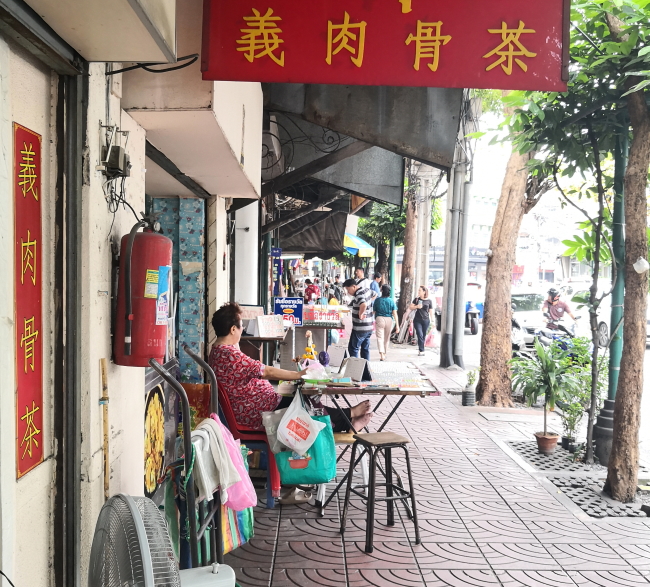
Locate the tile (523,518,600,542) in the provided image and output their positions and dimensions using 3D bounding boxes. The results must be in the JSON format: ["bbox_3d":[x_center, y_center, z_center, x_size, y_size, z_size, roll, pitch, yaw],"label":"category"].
[{"bbox_3d":[1.489,1.513,4.245,0.395,0.030,0.385,1,1,-1],"label":"tile"}]

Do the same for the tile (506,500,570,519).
[{"bbox_3d":[1.518,1.540,4.727,0.400,0.030,0.395,1,1,-1],"label":"tile"}]

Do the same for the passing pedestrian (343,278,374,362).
[{"bbox_3d":[0.583,0.607,11.100,0.450,1.660,0.500,1,1,22],"label":"passing pedestrian"}]

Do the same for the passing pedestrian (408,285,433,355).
[{"bbox_3d":[2.158,0.607,15.200,0.520,1.573,0.360,1,1,9],"label":"passing pedestrian"}]

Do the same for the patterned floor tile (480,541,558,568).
[{"bbox_3d":[1.124,1.545,3.938,0.400,0.030,0.395,1,1,-1],"label":"patterned floor tile"}]

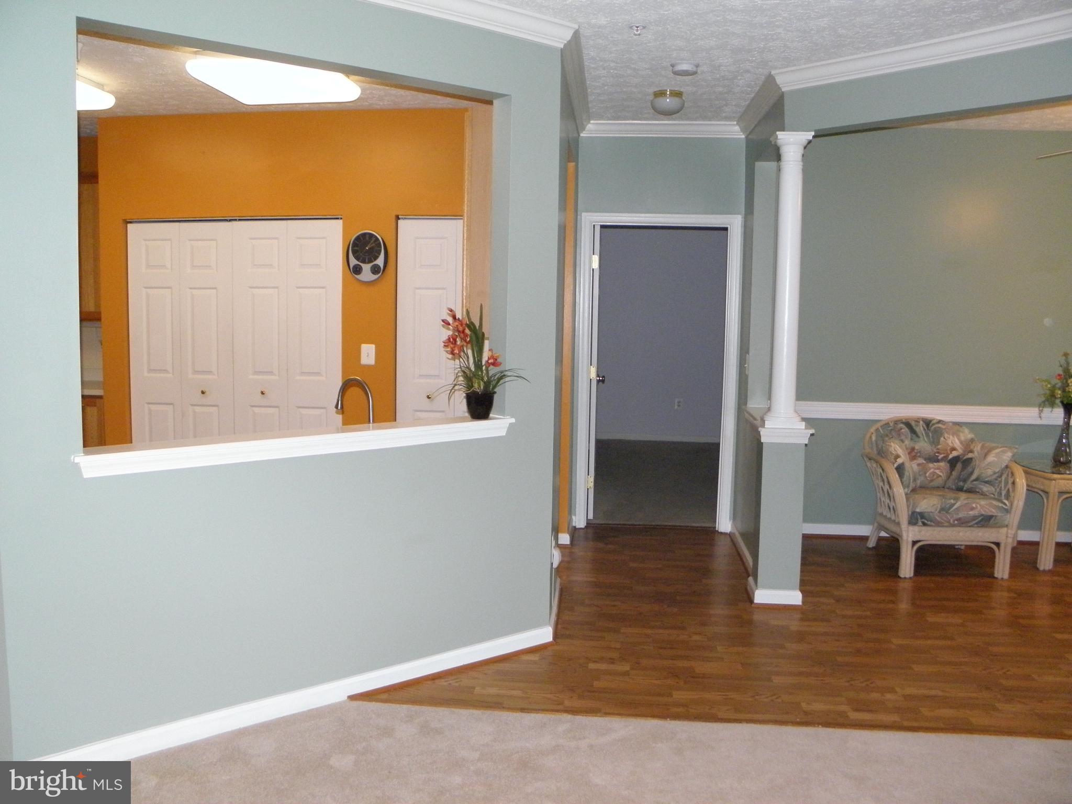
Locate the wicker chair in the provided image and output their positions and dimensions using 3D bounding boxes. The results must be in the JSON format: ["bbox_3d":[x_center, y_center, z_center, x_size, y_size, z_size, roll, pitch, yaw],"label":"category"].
[{"bbox_3d":[2.418,0.550,5.255,0.790,0.860,0.760,1,7,1],"label":"wicker chair"}]

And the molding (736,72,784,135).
[{"bbox_3d":[1.273,-1.691,5.011,0.074,0.082,1.291,1,6,5],"label":"molding"}]

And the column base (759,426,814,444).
[{"bbox_3d":[1.273,0.159,4.488,0.279,0.079,0.272,1,6,5],"label":"column base"}]

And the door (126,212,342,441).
[{"bbox_3d":[-1.968,-0.156,5.655,1.463,2.029,0.045,1,6,5],"label":"door"}]

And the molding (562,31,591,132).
[{"bbox_3d":[0.237,-1.684,4.717,0.072,0.082,2.046,1,6,5],"label":"molding"}]

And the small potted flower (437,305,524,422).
[{"bbox_3d":[-0.233,-0.172,3.637,0.375,0.475,0.300,1,6,5],"label":"small potted flower"}]

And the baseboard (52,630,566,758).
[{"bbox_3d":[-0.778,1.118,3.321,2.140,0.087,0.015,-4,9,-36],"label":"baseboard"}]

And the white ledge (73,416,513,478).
[{"bbox_3d":[-0.804,0.148,3.217,1.660,0.080,0.178,-4,9,-36],"label":"white ledge"}]

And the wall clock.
[{"bbox_3d":[-1.069,-0.920,5.461,0.268,0.322,0.050,2,7,10],"label":"wall clock"}]

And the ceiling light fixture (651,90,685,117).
[{"bbox_3d":[0.730,-1.657,4.833,0.196,0.142,0.196,1,6,5],"label":"ceiling light fixture"}]

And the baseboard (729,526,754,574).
[{"bbox_3d":[1.272,0.906,5.351,0.020,0.085,1.140,1,6,5],"label":"baseboard"}]

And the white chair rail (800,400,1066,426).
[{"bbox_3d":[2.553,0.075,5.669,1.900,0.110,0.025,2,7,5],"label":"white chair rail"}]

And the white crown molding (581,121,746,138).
[{"bbox_3d":[0.821,-1.758,5.596,1.070,0.088,0.072,2,7,5],"label":"white crown molding"}]

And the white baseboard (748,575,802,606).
[{"bbox_3d":[1.263,0.993,4.585,0.243,0.074,0.236,2,7,5],"label":"white baseboard"}]

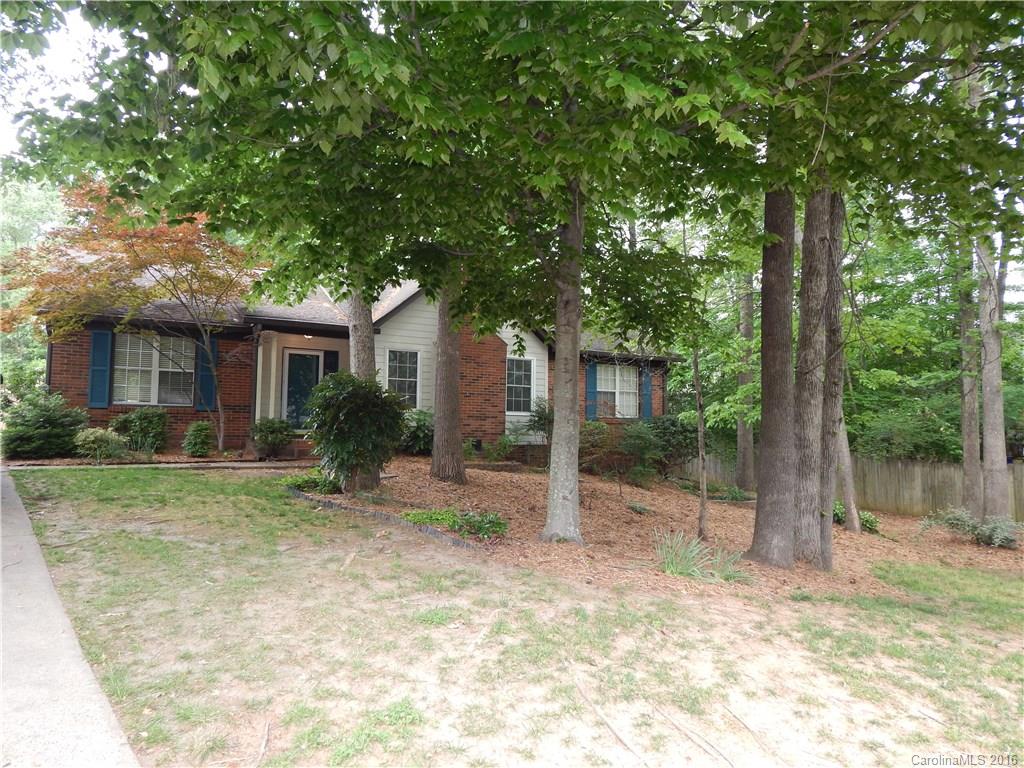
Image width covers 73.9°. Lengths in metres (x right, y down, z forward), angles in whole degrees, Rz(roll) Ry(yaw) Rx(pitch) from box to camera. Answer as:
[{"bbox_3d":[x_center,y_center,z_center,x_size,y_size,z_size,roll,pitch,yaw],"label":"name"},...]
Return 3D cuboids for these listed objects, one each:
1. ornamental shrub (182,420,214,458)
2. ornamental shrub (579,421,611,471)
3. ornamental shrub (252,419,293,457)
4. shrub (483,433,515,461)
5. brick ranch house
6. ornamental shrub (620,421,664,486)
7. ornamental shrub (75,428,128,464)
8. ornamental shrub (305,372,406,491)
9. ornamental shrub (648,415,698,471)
[{"bbox_3d":[-6.784,1.188,14.700,0.650,0.775,0.650,1,-3,0],"label":"ornamental shrub"},{"bbox_3d":[2.307,1.822,20.000,1.141,1.454,1.141,1,-3,0],"label":"ornamental shrub"},{"bbox_3d":[-5.491,1.238,15.600,0.979,0.867,0.930,1,-3,0],"label":"ornamental shrub"},{"bbox_3d":[-0.373,1.713,18.800,0.965,0.777,0.965,1,-3,0],"label":"shrub"},{"bbox_3d":[-4.387,-0.531,22.457,17.706,5.700,9.600,3,-3,-27],"label":"brick ranch house"},{"bbox_3d":[3.394,1.842,17.900,1.097,1.710,1.097,1,-3,0],"label":"ornamental shrub"},{"bbox_3d":[-8.326,1.257,13.800,1.062,0.689,1.062,1,-3,0],"label":"ornamental shrub"},{"bbox_3d":[-2.484,0.754,10.800,1.570,1.817,1.492,1,-3,0],"label":"ornamental shrub"},{"bbox_3d":[4.876,1.819,20.800,1.661,1.720,1.578,1,-3,0],"label":"ornamental shrub"}]

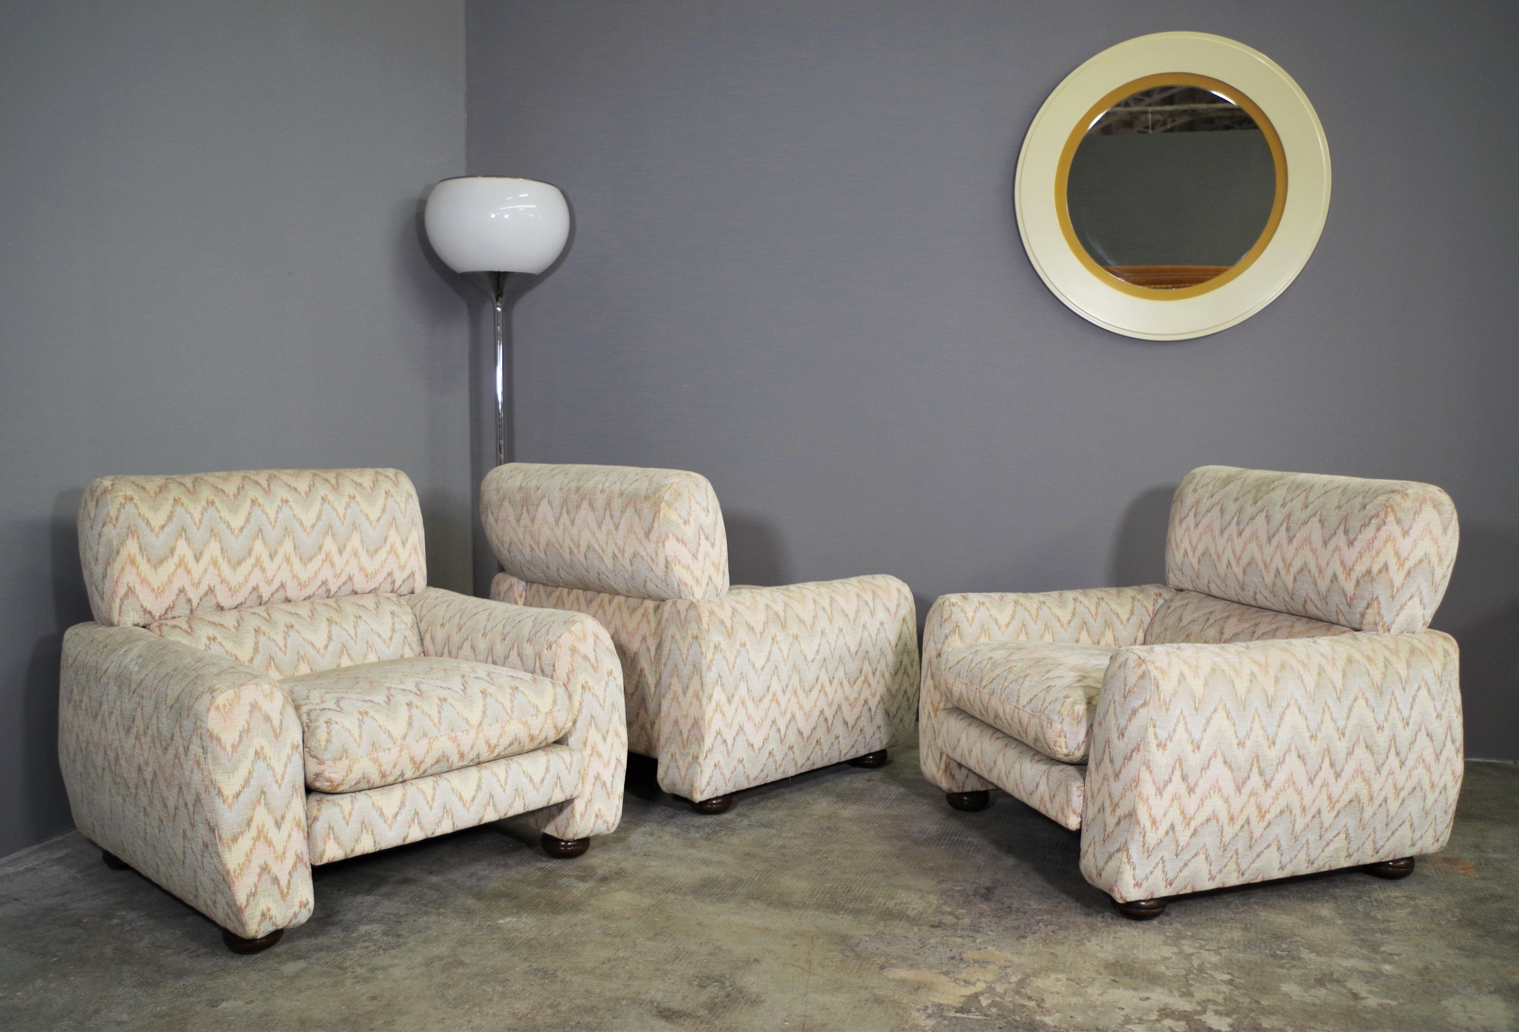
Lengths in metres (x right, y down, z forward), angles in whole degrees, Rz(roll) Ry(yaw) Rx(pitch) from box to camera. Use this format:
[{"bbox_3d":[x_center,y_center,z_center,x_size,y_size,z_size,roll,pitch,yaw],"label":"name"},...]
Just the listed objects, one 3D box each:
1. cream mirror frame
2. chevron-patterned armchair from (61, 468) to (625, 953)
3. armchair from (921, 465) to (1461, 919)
[{"bbox_3d":[1.190,-0.952,3.363,0.869,0.869,0.050,1,3,15],"label":"cream mirror frame"},{"bbox_3d":[-0.877,0.313,2.435,0.864,0.813,0.843,3,4,42],"label":"chevron-patterned armchair"},{"bbox_3d":[0.912,0.310,2.559,0.864,0.813,0.843,-1,3,-19],"label":"armchair"}]

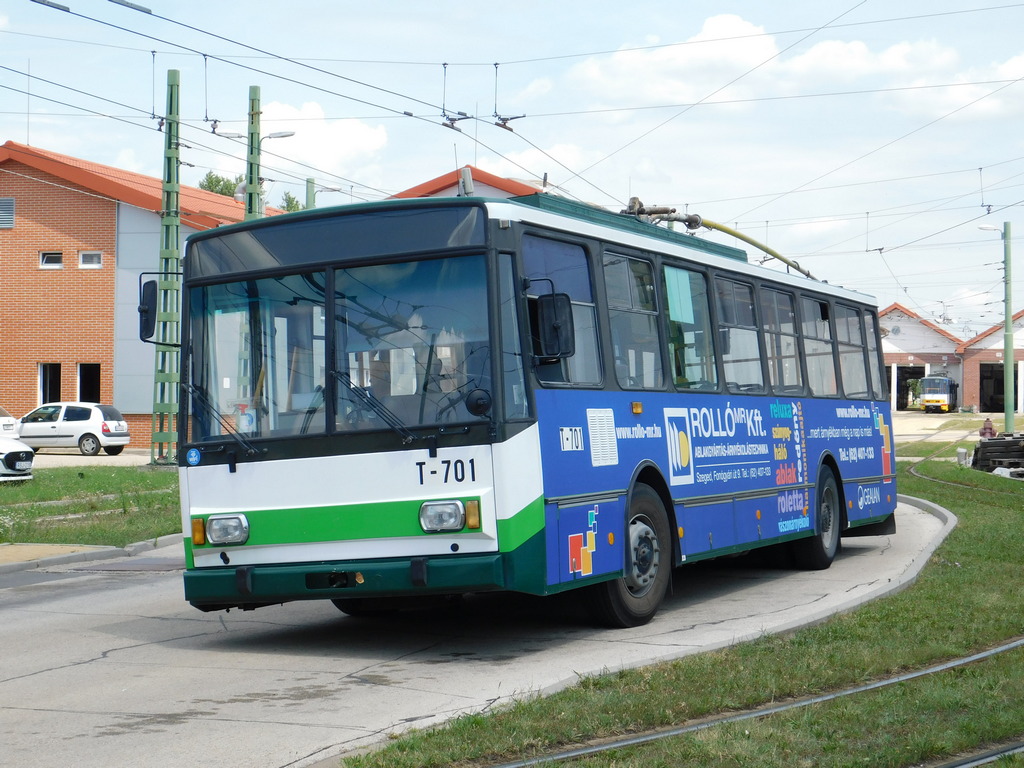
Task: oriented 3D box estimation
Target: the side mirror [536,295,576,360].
[{"bbox_3d":[0.281,-0.373,12.479,0.205,0.410,0.090,-4,-3,-3],"label":"side mirror"}]

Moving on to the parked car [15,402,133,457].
[{"bbox_3d":[-12.309,1.223,53.280,3.810,1.420,1.640,0,0,15],"label":"parked car"}]

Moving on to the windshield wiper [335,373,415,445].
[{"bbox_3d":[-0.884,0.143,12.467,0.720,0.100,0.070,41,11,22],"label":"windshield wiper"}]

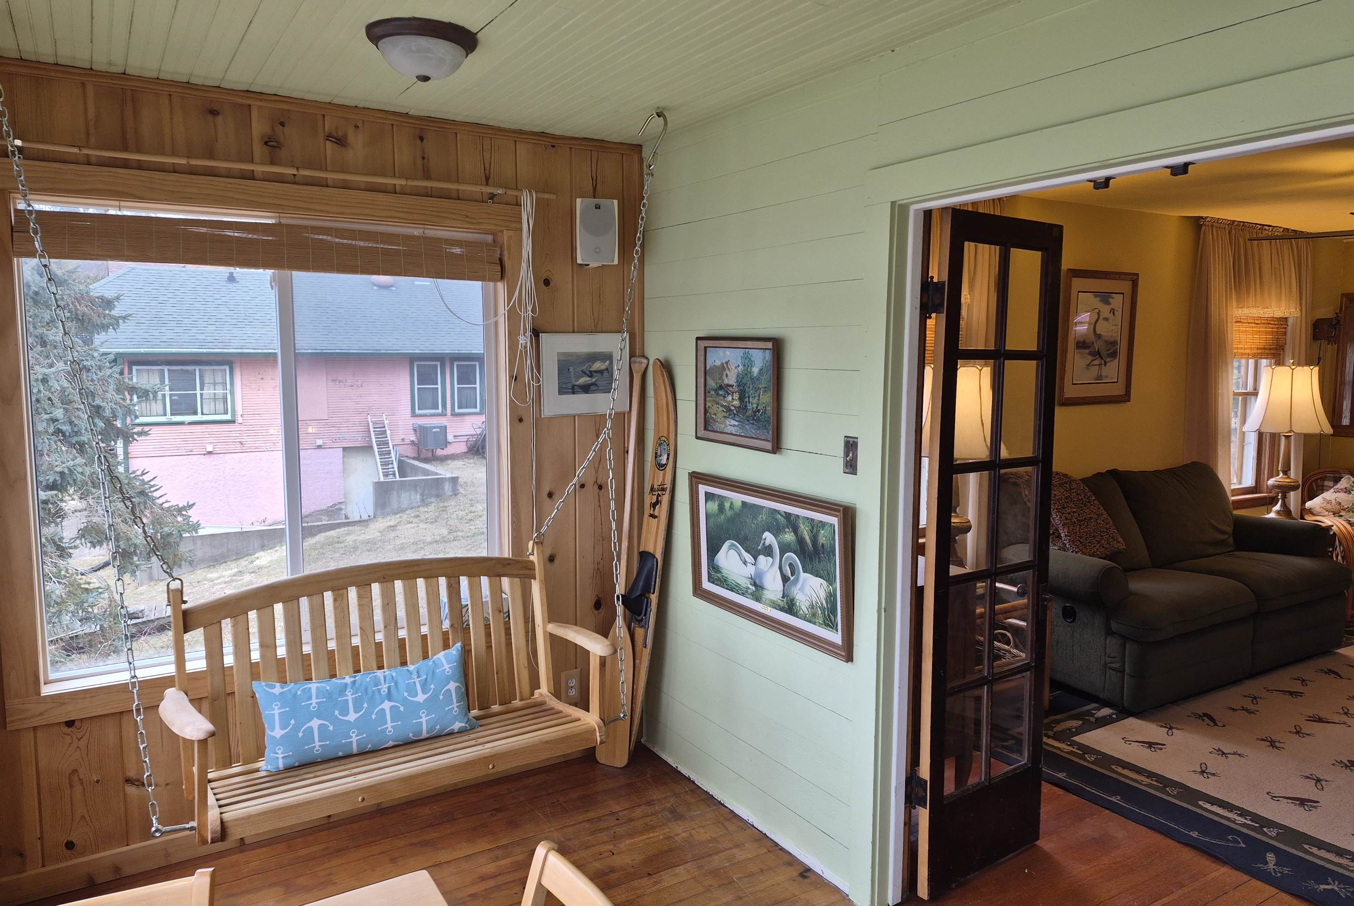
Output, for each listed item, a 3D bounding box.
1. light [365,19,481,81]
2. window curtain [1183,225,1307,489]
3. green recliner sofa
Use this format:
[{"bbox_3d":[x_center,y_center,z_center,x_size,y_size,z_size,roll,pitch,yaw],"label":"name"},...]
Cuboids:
[{"bbox_3d":[-0.654,-1.013,2.321,0.282,0.112,0.282,-4,7,-33],"label":"light"},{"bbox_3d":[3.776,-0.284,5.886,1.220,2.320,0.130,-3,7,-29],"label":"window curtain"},{"bbox_3d":[2.700,0.616,4.840,1.900,0.990,0.920,-3,7,-29],"label":"green recliner sofa"}]

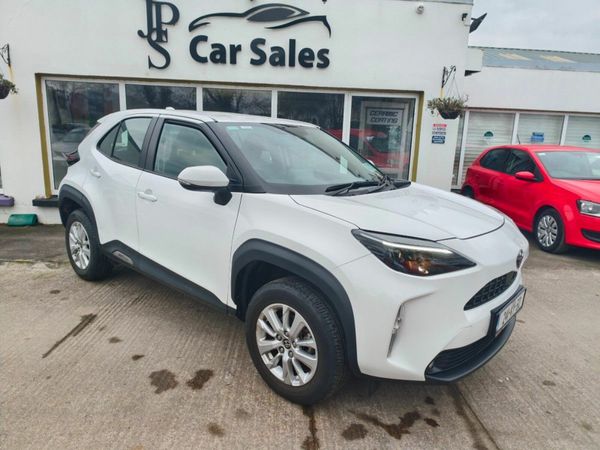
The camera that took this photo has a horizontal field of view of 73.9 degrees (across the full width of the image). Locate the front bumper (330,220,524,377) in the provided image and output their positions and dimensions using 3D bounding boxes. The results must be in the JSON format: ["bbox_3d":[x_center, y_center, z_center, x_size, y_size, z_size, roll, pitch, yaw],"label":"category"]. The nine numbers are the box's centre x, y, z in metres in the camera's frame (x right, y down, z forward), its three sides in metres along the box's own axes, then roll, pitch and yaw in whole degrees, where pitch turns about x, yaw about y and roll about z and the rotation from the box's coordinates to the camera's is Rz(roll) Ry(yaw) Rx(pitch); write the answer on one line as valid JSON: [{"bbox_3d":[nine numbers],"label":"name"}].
[{"bbox_3d":[0.929,0.337,2.318,0.610,0.660,1.740,13,15,38],"label":"front bumper"}]

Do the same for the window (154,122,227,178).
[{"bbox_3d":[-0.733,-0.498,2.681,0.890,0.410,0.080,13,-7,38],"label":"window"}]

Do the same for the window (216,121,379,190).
[{"bbox_3d":[0.093,-0.504,2.894,1.400,0.130,0.800,-10,49,-49],"label":"window"}]

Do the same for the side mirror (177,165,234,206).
[{"bbox_3d":[-0.546,-0.222,2.279,0.200,0.230,0.250,13,15,38],"label":"side mirror"}]

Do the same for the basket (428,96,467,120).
[{"bbox_3d":[1.863,-1.481,5.069,0.460,0.290,0.440,3,12,1],"label":"basket"}]

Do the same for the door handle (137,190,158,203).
[{"bbox_3d":[-1.095,-0.197,2.818,0.235,0.060,0.060,13,15,38],"label":"door handle"}]

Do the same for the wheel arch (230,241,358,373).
[{"bbox_3d":[-0.021,0.350,2.029,0.880,0.510,0.130,13,15,38],"label":"wheel arch"}]

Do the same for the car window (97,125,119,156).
[{"bbox_3d":[-1.657,-0.753,3.470,0.320,0.310,0.070,13,-7,38],"label":"car window"}]

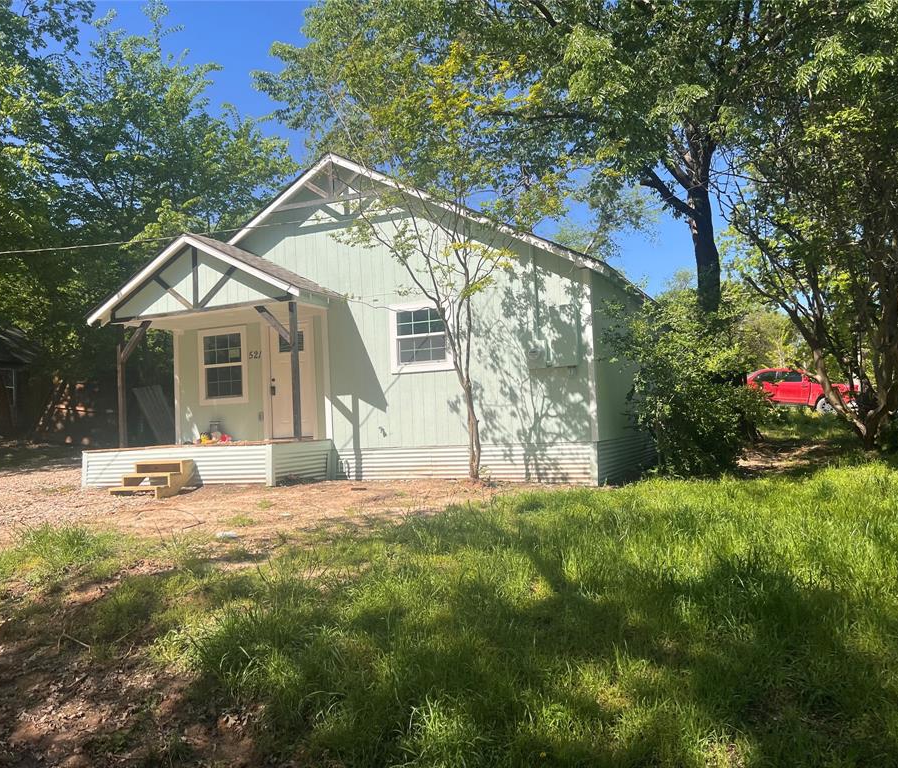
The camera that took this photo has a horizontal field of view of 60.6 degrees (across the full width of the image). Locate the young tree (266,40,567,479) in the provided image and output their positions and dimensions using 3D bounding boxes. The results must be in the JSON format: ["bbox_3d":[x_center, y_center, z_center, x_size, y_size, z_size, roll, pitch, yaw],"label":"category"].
[{"bbox_3d":[-0.450,-1.724,10.650,4.182,6.065,3.680,-3,-2,-2],"label":"young tree"}]

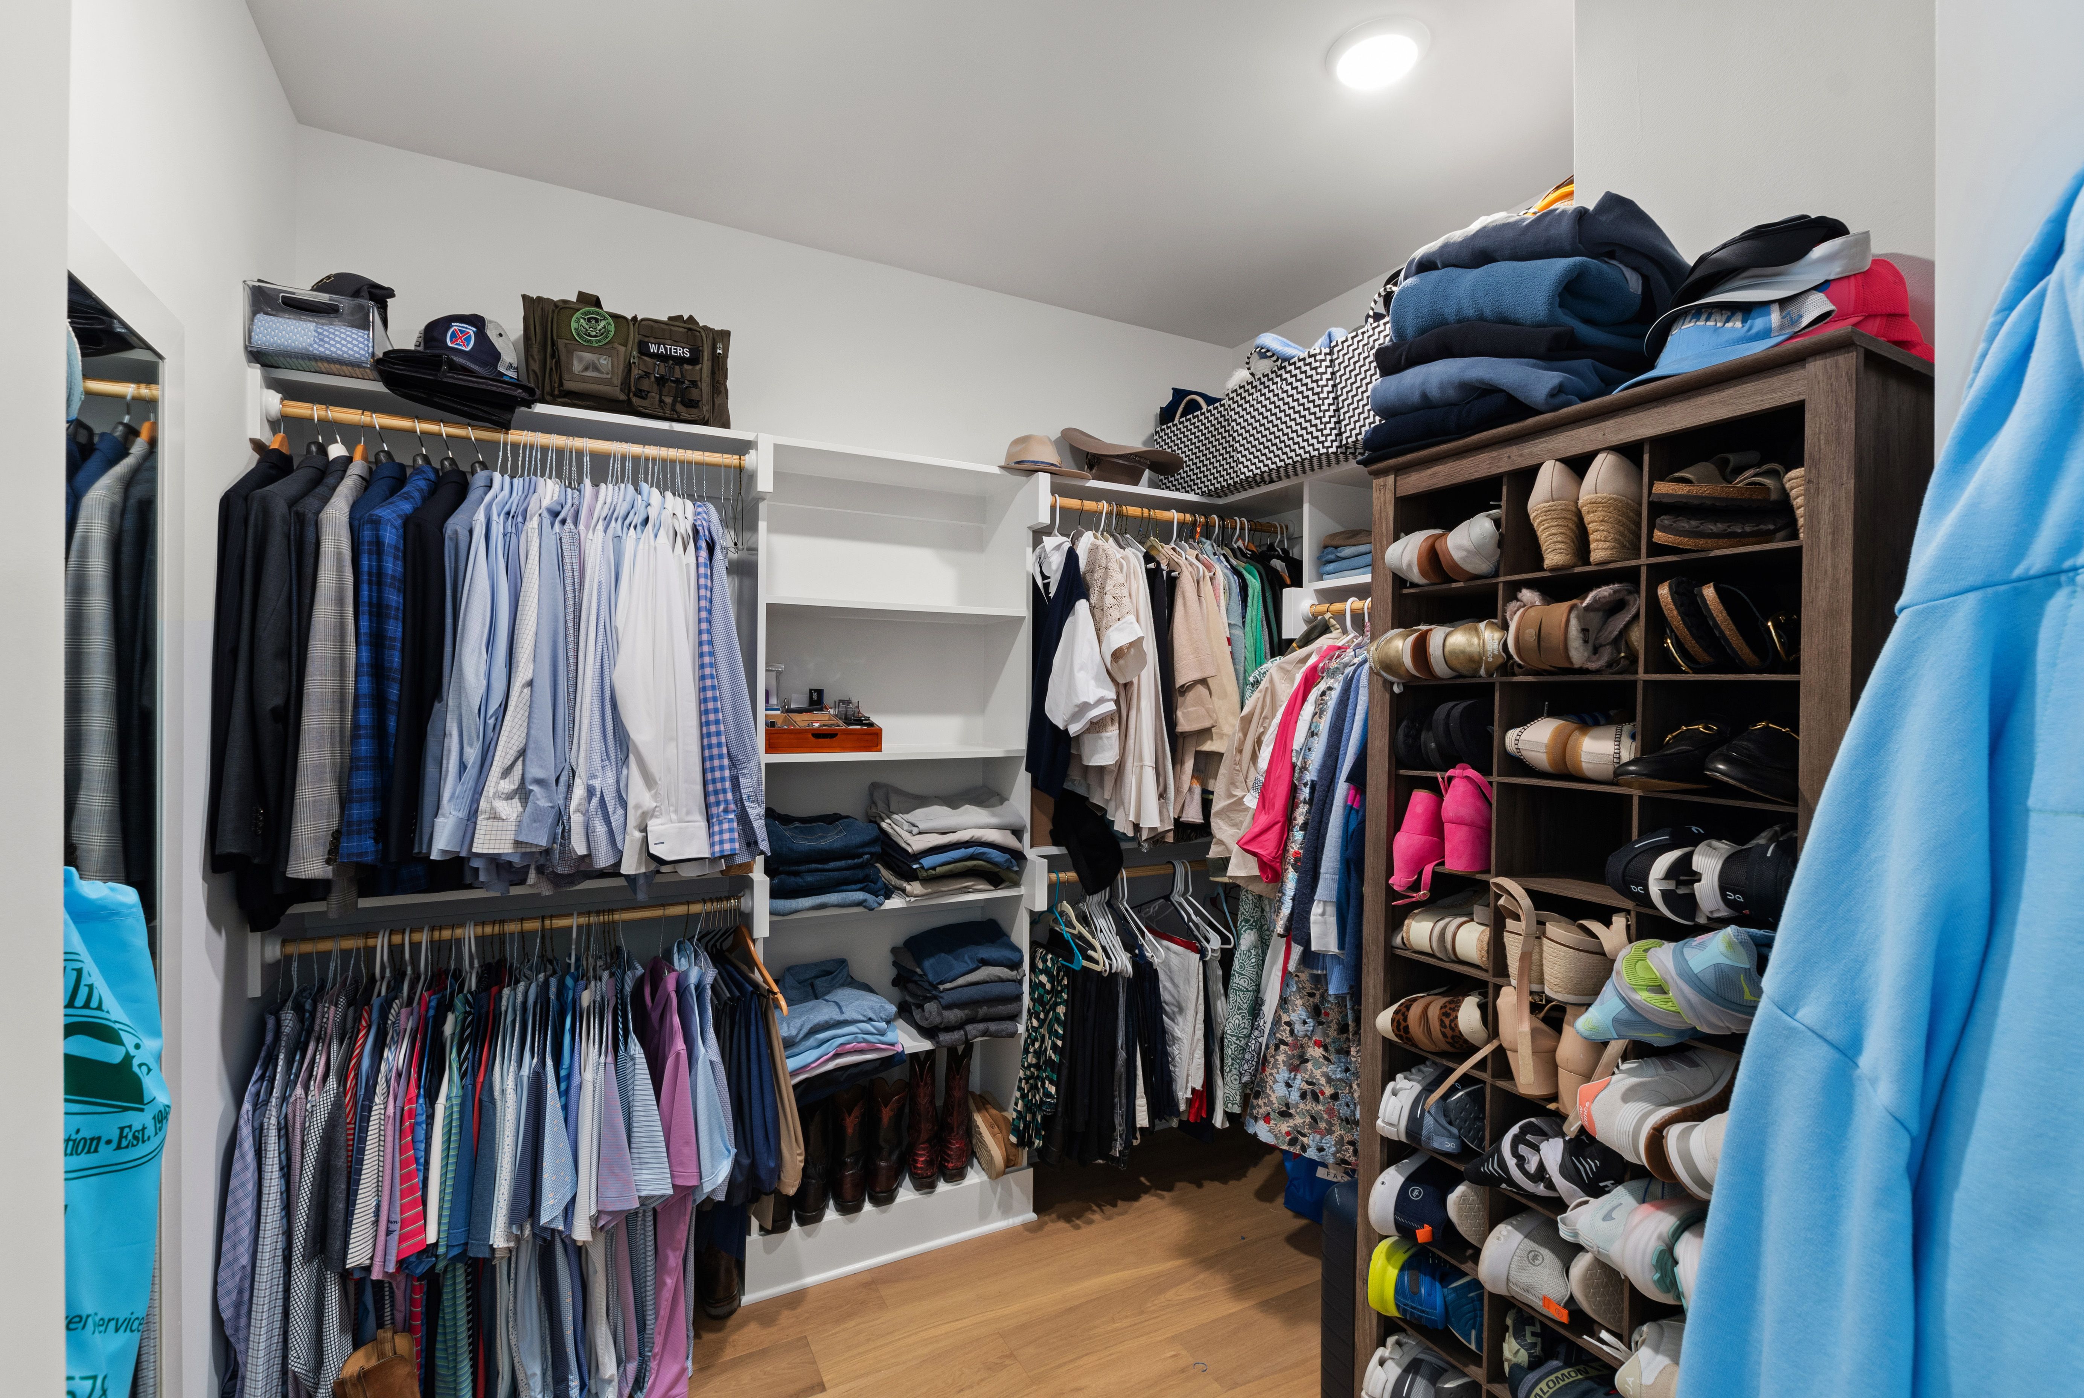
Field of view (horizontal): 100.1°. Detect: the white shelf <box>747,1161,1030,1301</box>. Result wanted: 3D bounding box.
[{"bbox_3d":[-0.441,1.403,2.442,0.794,0.144,0.314,0,0,-27],"label":"white shelf"}]

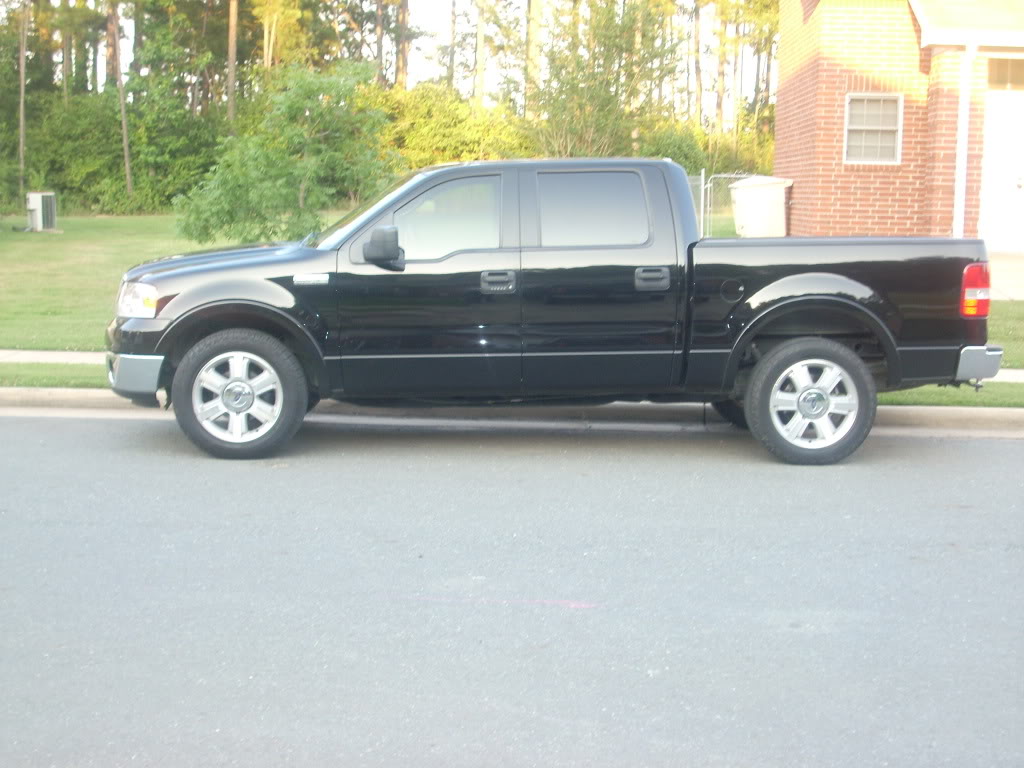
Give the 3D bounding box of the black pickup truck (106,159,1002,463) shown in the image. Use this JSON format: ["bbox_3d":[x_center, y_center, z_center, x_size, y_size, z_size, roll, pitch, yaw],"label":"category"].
[{"bbox_3d":[0.187,-0.555,10.636,5.685,1.880,2.060,1,7,-3],"label":"black pickup truck"}]

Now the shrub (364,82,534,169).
[{"bbox_3d":[-1.956,-7.434,50.000,5.200,3.900,4.000,1,7,-3],"label":"shrub"}]

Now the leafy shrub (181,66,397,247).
[{"bbox_3d":[-2.861,-2.736,20.000,2.700,2.600,2.600,1,7,-3],"label":"leafy shrub"}]

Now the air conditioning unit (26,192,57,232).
[{"bbox_3d":[-10.004,-3.650,34.000,0.580,0.820,0.580,1,7,-3],"label":"air conditioning unit"}]

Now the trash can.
[{"bbox_3d":[3.327,-2.220,21.465,0.820,1.100,0.700,1,7,-3],"label":"trash can"}]

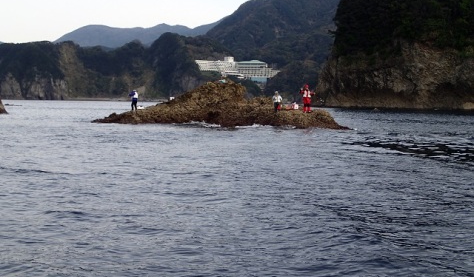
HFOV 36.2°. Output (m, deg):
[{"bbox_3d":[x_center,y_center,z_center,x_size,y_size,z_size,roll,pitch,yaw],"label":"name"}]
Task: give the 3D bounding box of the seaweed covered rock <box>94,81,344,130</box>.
[{"bbox_3d":[-0.900,-2.750,55.400,22.000,3.600,9.000,1,4,23],"label":"seaweed covered rock"}]

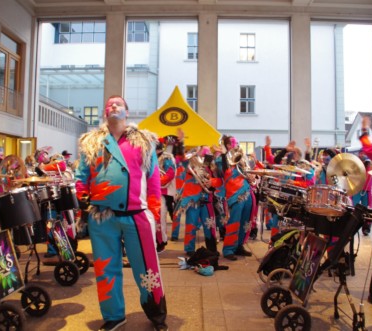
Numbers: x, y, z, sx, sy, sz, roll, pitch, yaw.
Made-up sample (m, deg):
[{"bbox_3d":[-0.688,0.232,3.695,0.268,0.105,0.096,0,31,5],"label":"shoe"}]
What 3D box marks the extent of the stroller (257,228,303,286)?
[{"bbox_3d":[1.040,0.950,3.880,0.620,0.680,0.520,1,-1,-6],"label":"stroller"}]

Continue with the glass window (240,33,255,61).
[{"bbox_3d":[4.290,-8.250,26.070,1.020,1.900,0.180,1,-1,0],"label":"glass window"}]

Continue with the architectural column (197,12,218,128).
[{"bbox_3d":[0.832,-2.180,14.670,0.720,7.668,0.650,0,-2,2],"label":"architectural column"}]

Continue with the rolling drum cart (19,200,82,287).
[{"bbox_3d":[-1.500,0.840,4.200,0.780,0.880,0.560,1,-1,3],"label":"rolling drum cart"}]

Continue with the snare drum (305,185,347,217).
[{"bbox_3d":[1.138,0.287,3.030,0.355,0.170,0.355,9,2,0],"label":"snare drum"}]

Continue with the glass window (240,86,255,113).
[{"bbox_3d":[4.290,-4.560,26.000,1.020,1.880,0.180,1,-1,0],"label":"glass window"}]

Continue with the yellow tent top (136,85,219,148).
[{"bbox_3d":[-0.343,-1.631,13.023,3.000,2.296,3.000,1,-3,3],"label":"yellow tent top"}]

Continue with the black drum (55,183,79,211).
[{"bbox_3d":[-1.379,0.362,4.300,0.320,0.270,0.320,-8,0,0],"label":"black drum"}]

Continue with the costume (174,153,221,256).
[{"bbox_3d":[0.174,0.593,5.650,0.650,1.520,0.480,1,-2,-25],"label":"costume"}]

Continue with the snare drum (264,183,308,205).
[{"bbox_3d":[0.835,0.230,3.100,0.370,0.140,0.370,15,0,0],"label":"snare drum"}]

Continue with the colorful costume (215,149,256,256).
[{"bbox_3d":[0.742,0.562,5.500,0.580,1.560,0.480,2,-3,-40],"label":"colorful costume"}]

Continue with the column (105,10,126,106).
[{"bbox_3d":[-2.799,-2.195,14.670,0.720,7.639,0.650,0,-2,2],"label":"column"}]

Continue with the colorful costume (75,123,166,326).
[{"bbox_3d":[-0.510,0.460,2.930,0.710,1.570,0.430,1,-1,-3],"label":"colorful costume"}]

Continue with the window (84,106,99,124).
[{"bbox_3d":[-7.250,-3.880,28.700,1.100,1.420,0.180,1,-1,0],"label":"window"}]

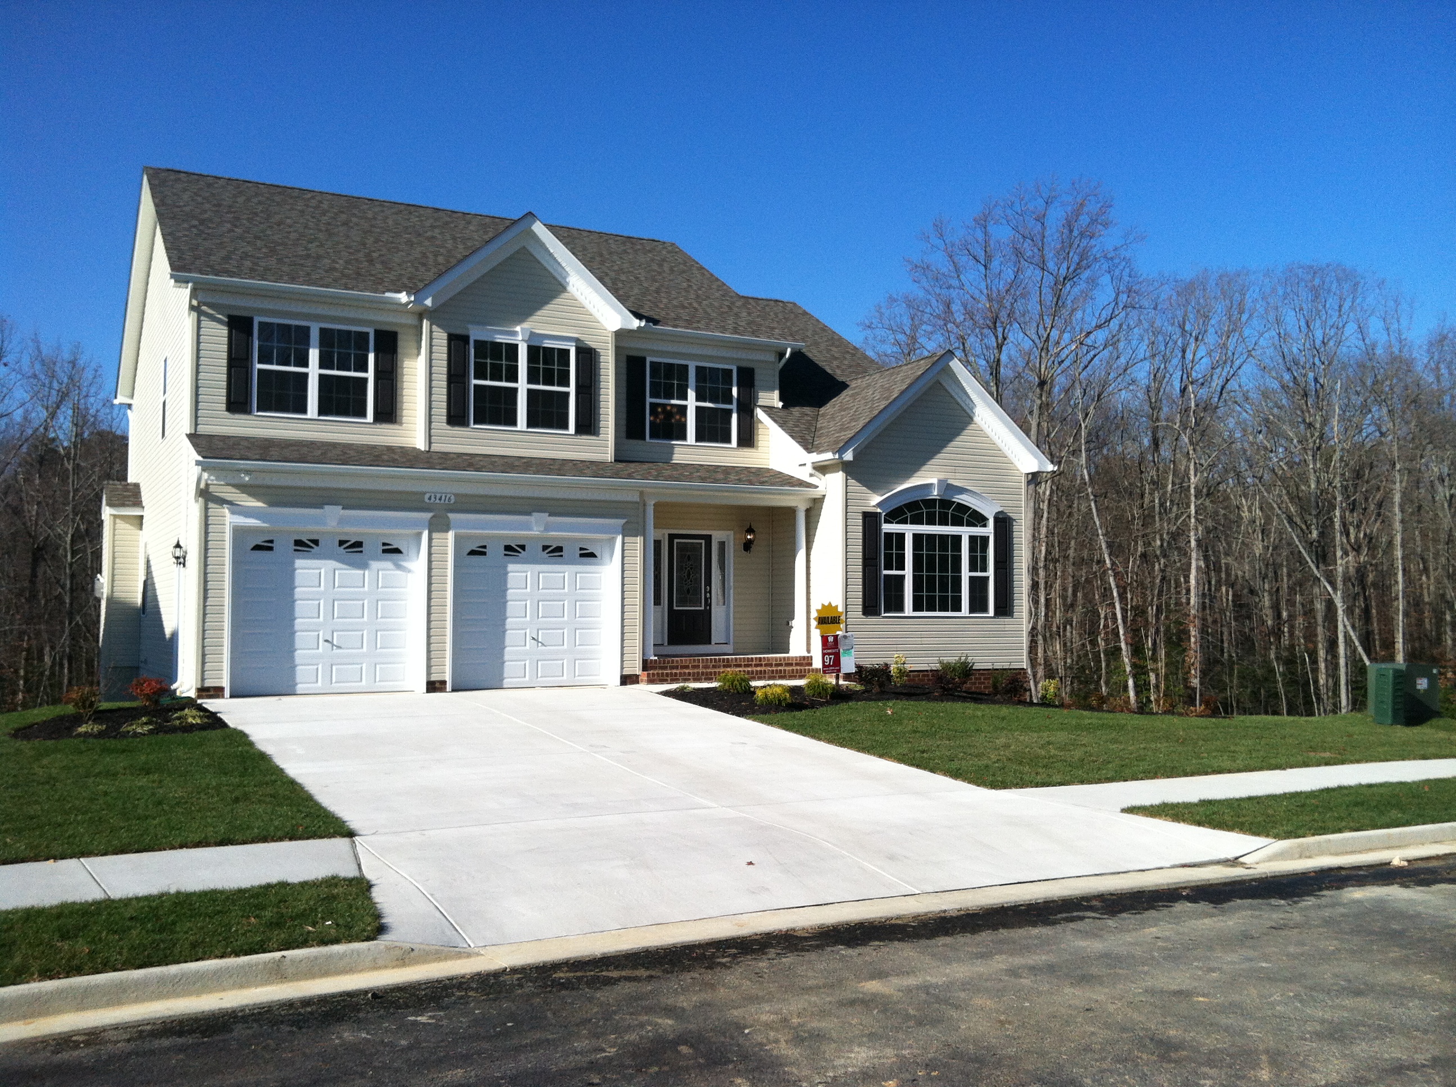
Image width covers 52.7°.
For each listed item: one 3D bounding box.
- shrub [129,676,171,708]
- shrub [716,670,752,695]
[{"bbox_3d":[-7.775,2.007,19.796,0.559,0.426,0.559,2,-3,-26],"label":"shrub"},{"bbox_3d":[0.086,2.107,22.321,0.514,0.348,0.514,0,-3,0],"label":"shrub"}]

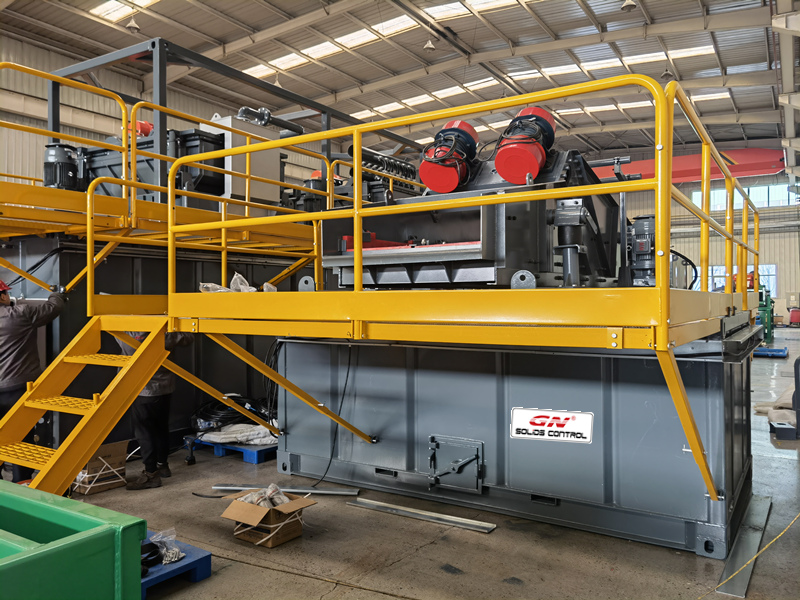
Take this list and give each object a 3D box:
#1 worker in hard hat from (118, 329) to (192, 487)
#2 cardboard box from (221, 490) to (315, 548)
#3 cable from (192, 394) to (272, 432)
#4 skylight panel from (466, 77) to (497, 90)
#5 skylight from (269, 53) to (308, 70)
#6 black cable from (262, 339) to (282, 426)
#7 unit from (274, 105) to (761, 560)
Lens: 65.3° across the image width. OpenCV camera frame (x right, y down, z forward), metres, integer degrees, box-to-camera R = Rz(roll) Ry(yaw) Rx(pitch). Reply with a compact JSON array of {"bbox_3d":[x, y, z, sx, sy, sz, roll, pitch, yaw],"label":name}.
[{"bbox_3d":[-2.160,0.770,5.450,0.540,1.660,0.540,0,0,-26],"label":"worker in hard hat"},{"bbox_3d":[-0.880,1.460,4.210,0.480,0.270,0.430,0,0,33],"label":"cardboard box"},{"bbox_3d":[-1.790,1.200,6.650,0.740,0.340,0.720,0,0,33],"label":"cable"},{"bbox_3d":[3.441,-9.097,26.330,1.450,0.080,0.700,0,0,33],"label":"skylight panel"},{"bbox_3d":[-4.143,-8.875,23.310,1.380,0.080,0.880,0,0,33],"label":"skylight"},{"bbox_3d":[-1.220,0.787,5.950,0.170,0.860,0.170,0,0,33],"label":"black cable"},{"bbox_3d":[0.884,-0.013,5.464,3.770,3.200,1.660,0,0,33],"label":"unit"}]

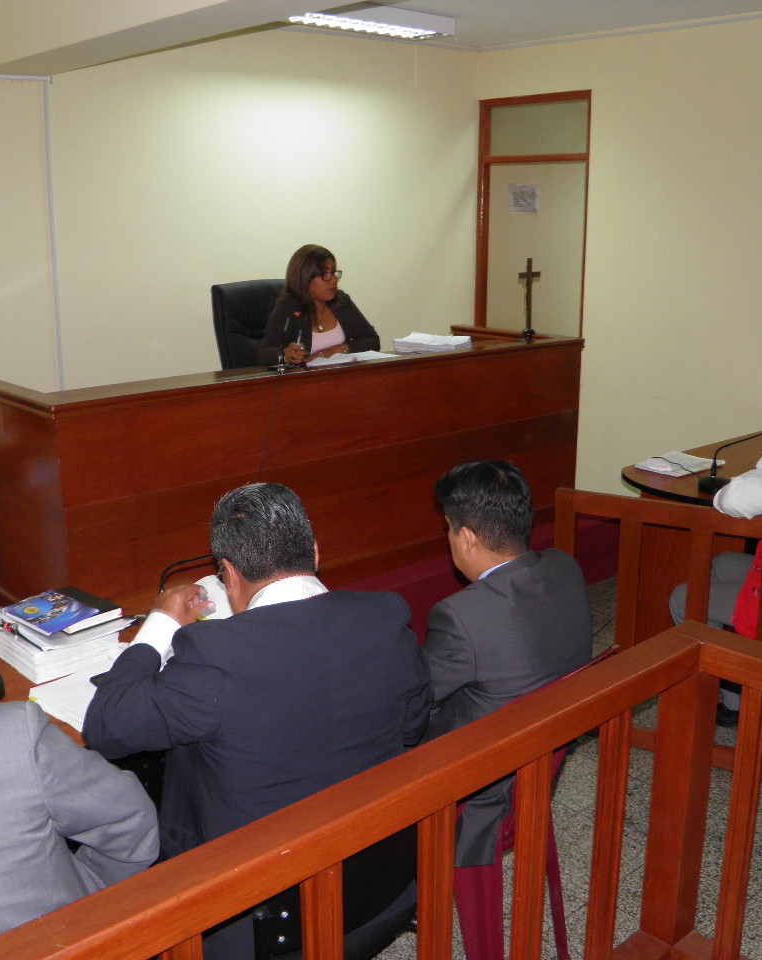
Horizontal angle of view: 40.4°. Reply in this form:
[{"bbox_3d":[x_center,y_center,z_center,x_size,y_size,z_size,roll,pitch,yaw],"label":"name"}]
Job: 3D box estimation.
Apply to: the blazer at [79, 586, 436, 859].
[{"bbox_3d":[-0.184,0.521,2.128,0.660,0.660,0.500,-11,18,-38],"label":"blazer"}]

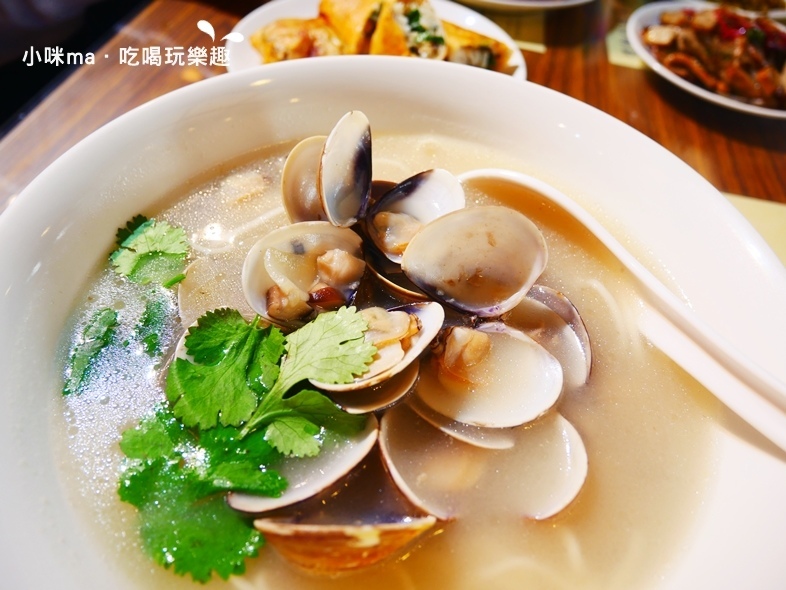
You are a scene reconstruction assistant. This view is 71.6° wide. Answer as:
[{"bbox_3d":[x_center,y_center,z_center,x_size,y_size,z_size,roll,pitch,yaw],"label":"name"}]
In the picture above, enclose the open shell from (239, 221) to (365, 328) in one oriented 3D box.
[{"bbox_3d":[-0.029,-0.004,0.180,0.039,0.016,0.044,-6,50,-10],"label":"open shell"}]

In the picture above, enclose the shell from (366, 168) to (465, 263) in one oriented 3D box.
[{"bbox_3d":[0.008,-0.025,0.197,0.035,0.016,0.041,25,67,3],"label":"shell"}]

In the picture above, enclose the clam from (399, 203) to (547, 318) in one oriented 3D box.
[{"bbox_3d":[0.025,-0.008,0.173,0.046,0.014,0.038,-2,69,-3],"label":"clam"}]

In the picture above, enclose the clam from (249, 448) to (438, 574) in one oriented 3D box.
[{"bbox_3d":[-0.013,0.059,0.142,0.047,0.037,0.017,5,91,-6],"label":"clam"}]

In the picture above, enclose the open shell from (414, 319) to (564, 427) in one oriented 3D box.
[{"bbox_3d":[0.028,0.028,0.168,0.045,0.015,0.037,14,50,8],"label":"open shell"}]

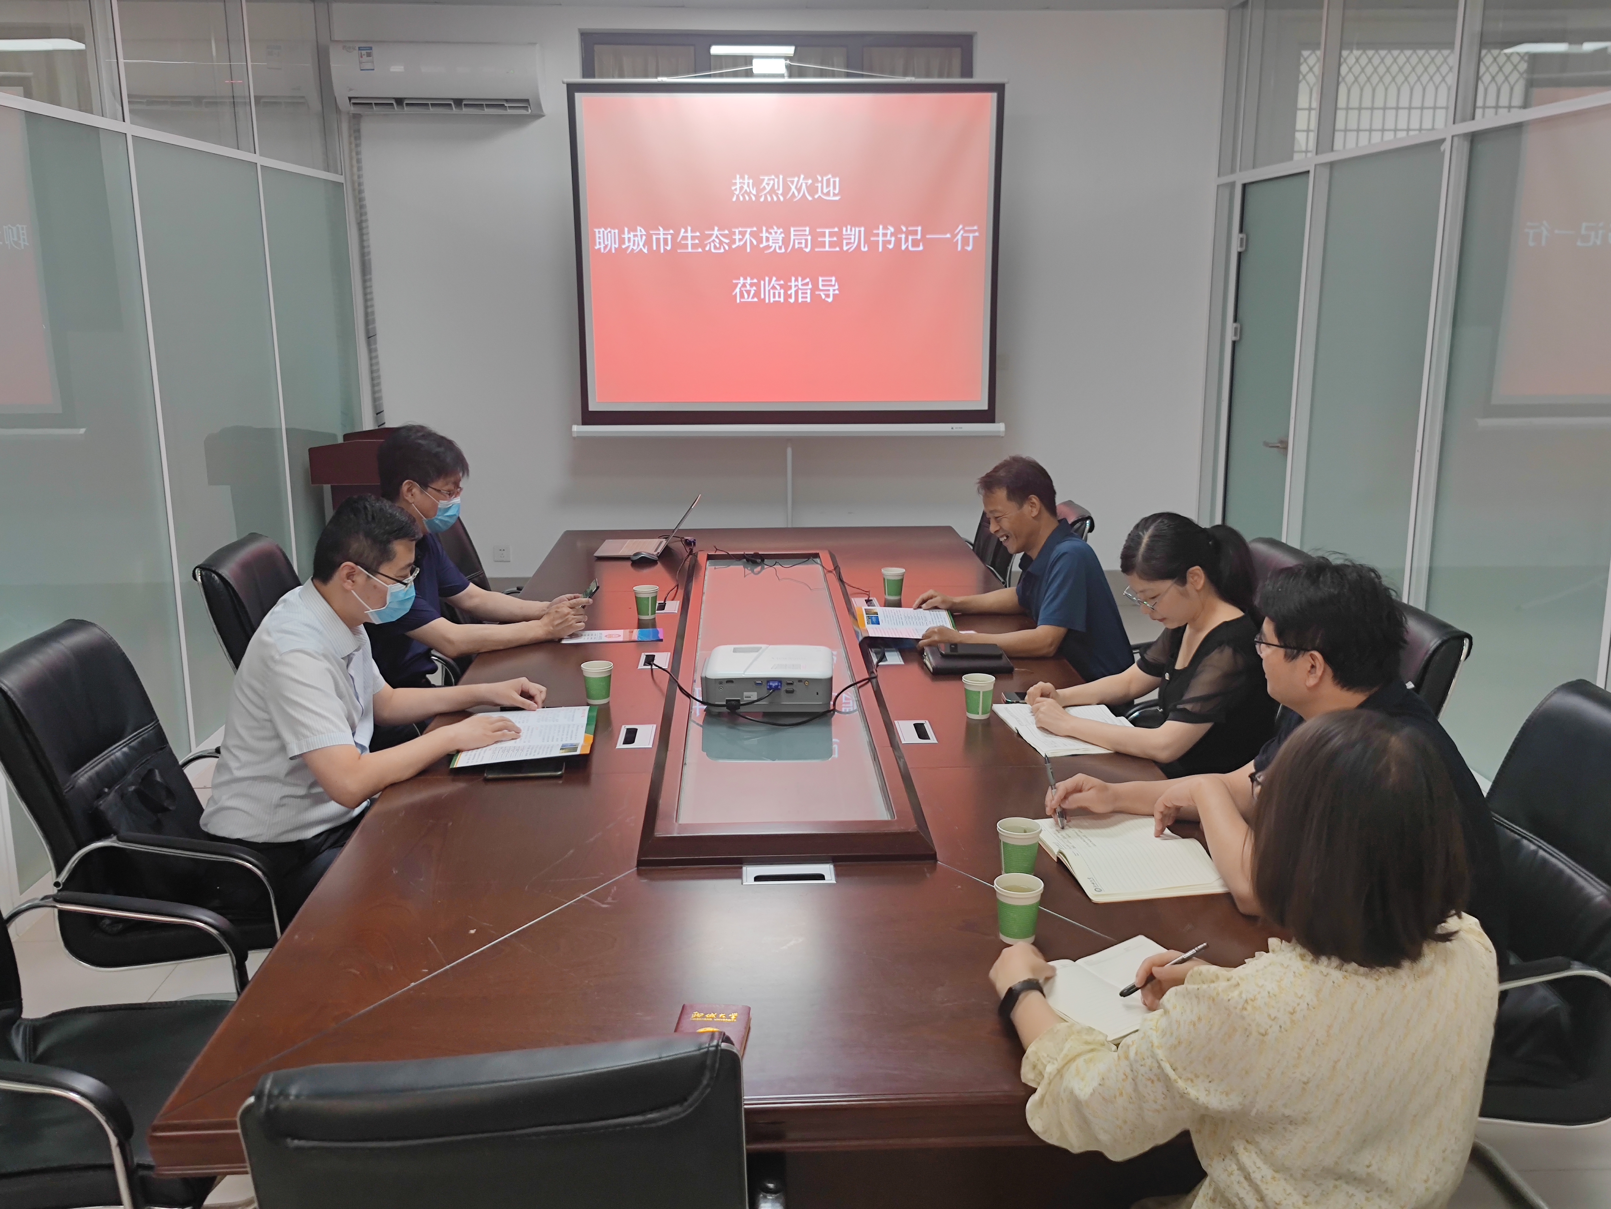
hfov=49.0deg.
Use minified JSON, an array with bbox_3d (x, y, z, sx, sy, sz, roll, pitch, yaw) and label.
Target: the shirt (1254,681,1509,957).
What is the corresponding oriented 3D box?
[{"bbox_3d":[0.929,0.349,2.930,0.400,0.550,0.470,0,12,3],"label":"shirt"}]

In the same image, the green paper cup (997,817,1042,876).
[{"bbox_3d":[0.342,0.387,2.820,0.072,0.086,0.072,0,12,0],"label":"green paper cup"}]

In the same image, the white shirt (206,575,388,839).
[{"bbox_3d":[-1.030,0.212,3.570,0.390,0.540,0.460,0,12,1],"label":"white shirt"}]

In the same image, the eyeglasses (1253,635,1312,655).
[{"bbox_3d":[0.766,0.061,2.820,0.140,0.045,0.140,3,12,14],"label":"eyeglasses"}]

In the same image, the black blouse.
[{"bbox_3d":[0.817,0.225,3.650,0.330,0.470,0.420,-3,12,-12],"label":"black blouse"}]

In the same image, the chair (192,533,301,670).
[{"bbox_3d":[-1.212,0.341,4.752,0.650,0.980,0.580,-1,12,-2],"label":"chair"}]

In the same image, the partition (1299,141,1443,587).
[{"bbox_3d":[2.137,-0.672,6.824,0.070,2.100,1.350,-1,12,-2],"label":"partition"}]

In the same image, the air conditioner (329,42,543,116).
[{"bbox_3d":[-1.747,-2.502,8.427,1.000,0.325,0.240,-1,12,-2],"label":"air conditioner"}]

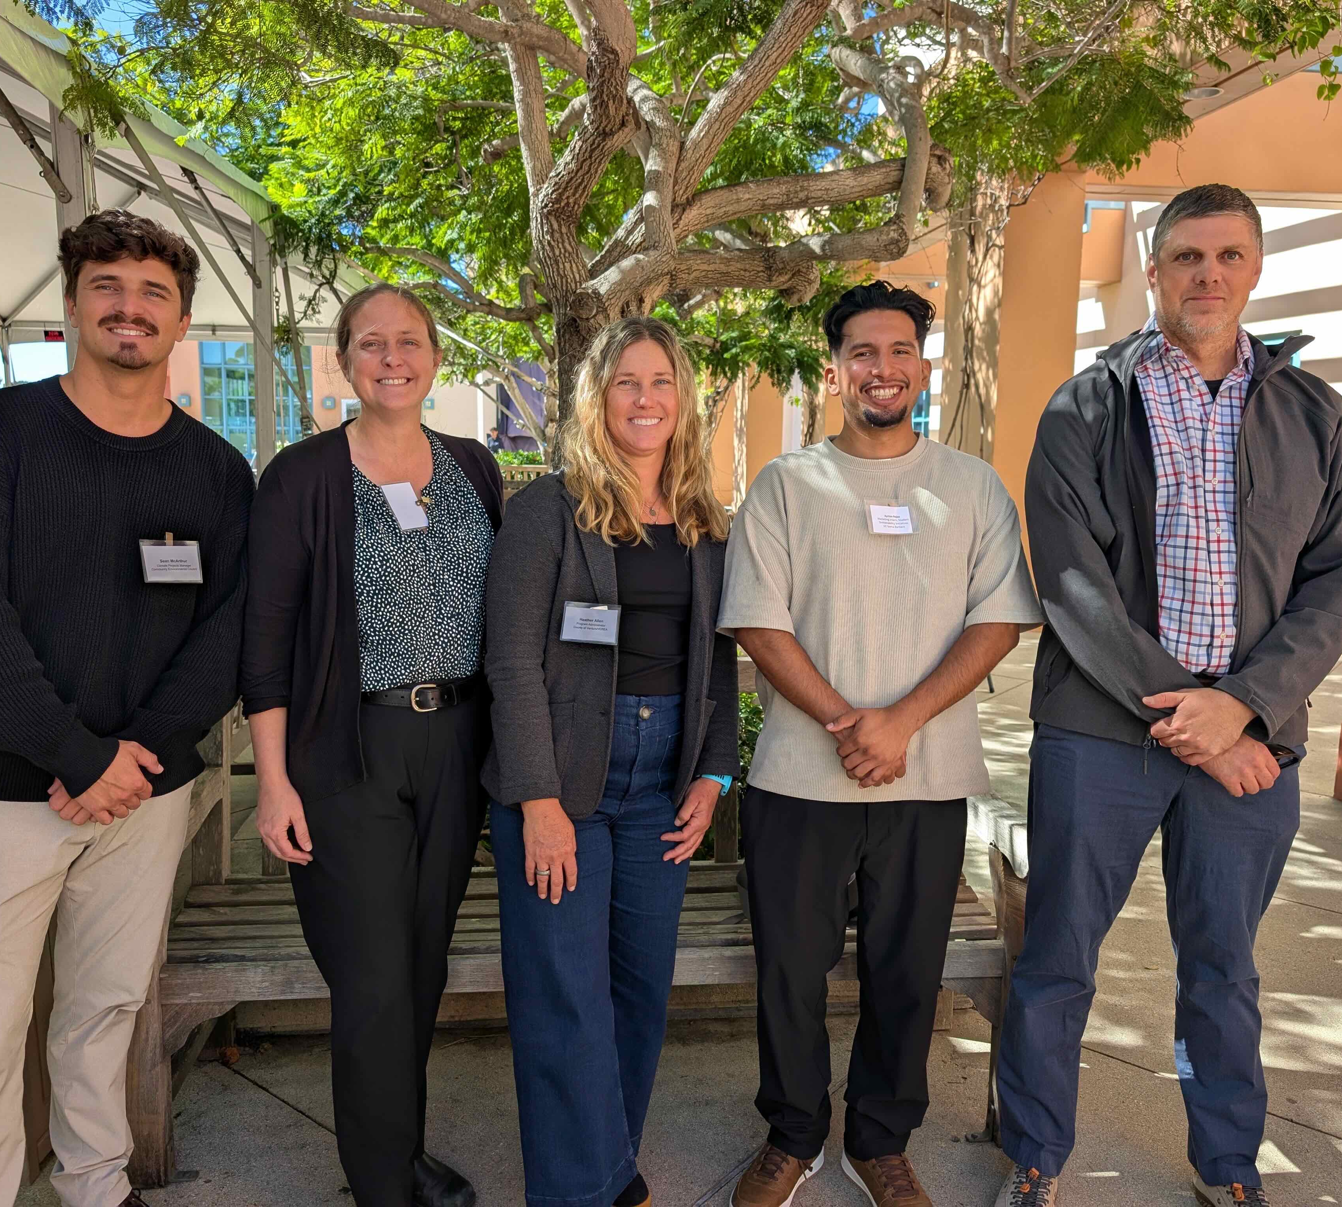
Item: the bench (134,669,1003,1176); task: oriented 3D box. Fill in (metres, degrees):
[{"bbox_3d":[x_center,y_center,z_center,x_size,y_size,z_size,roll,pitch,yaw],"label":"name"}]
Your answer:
[{"bbox_3d":[-0.169,0.631,2.458,1.823,0.922,0.640,0,8,-7],"label":"bench"}]

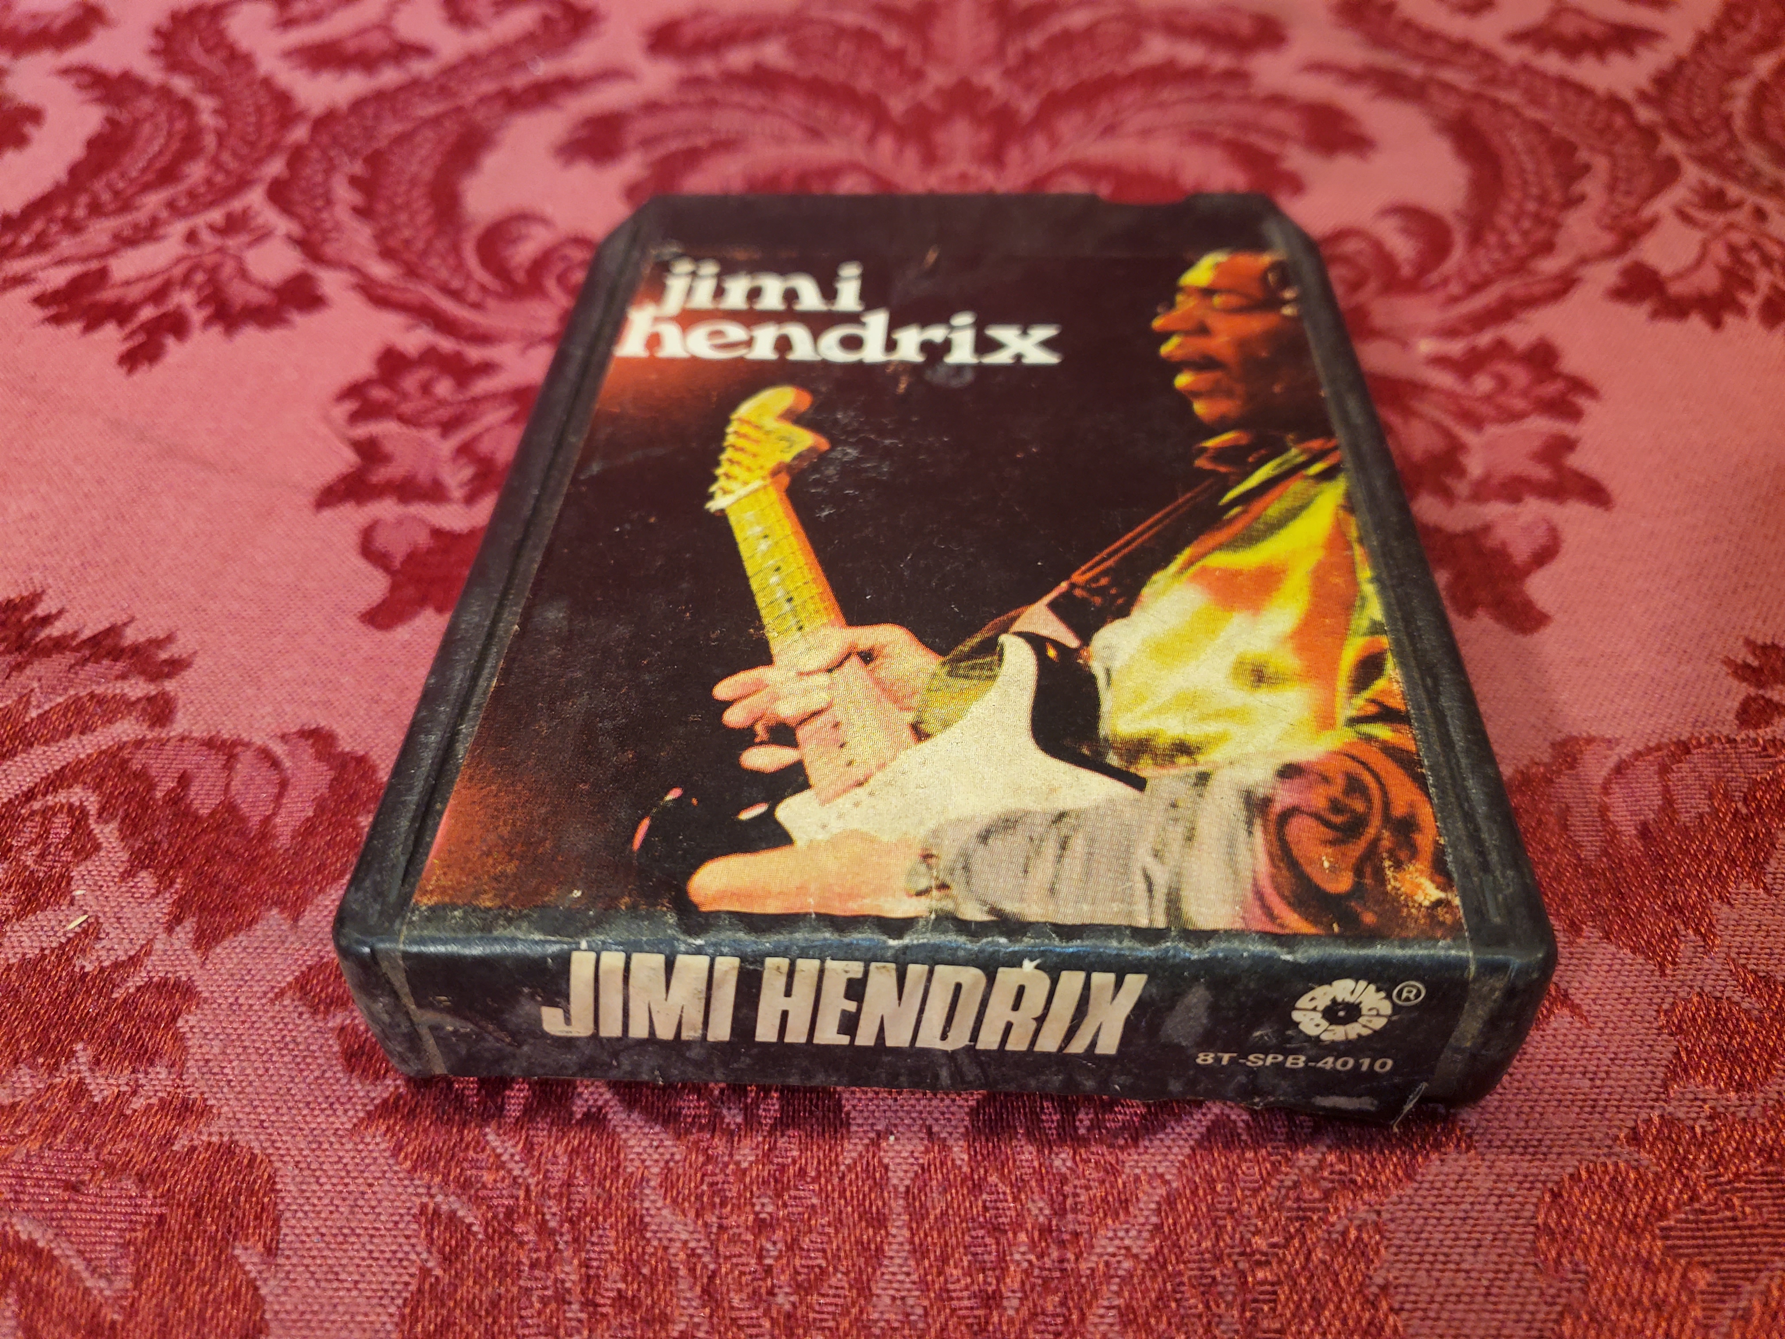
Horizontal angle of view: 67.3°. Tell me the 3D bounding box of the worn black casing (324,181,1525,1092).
[{"bbox_3d":[0.006,-0.016,0.166,0.102,0.023,0.133,1,46,3],"label":"worn black casing"}]

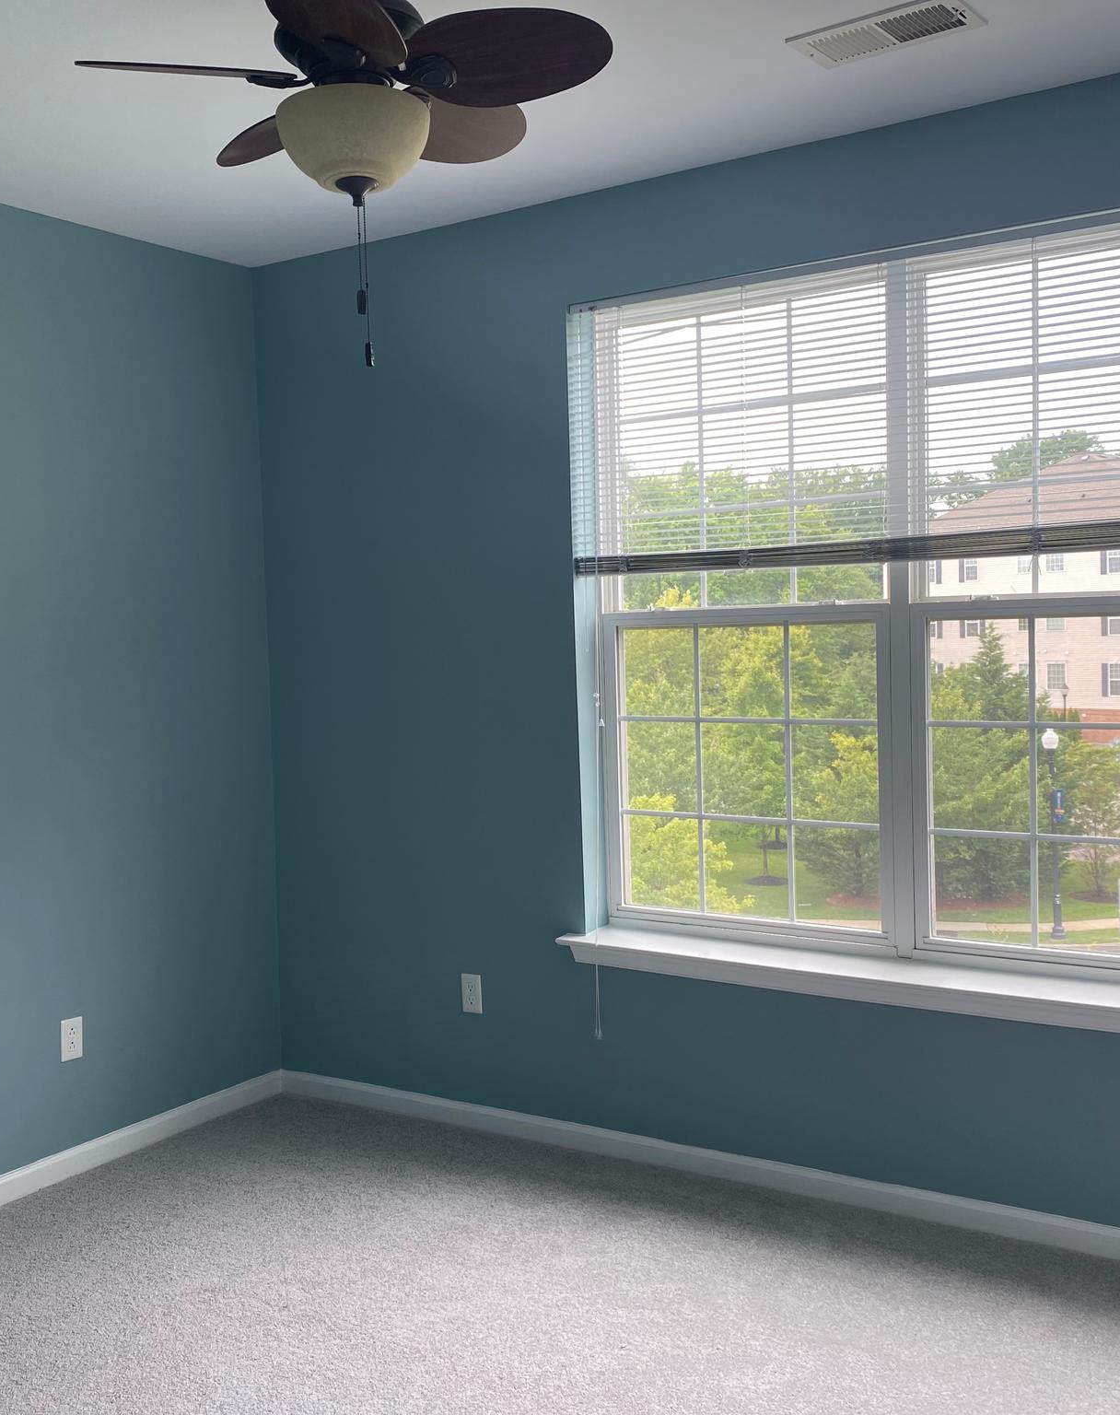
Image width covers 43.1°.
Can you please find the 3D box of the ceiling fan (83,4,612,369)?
[{"bbox_3d":[-0.359,-0.969,2.504,0.920,0.723,0.920,1,4,33],"label":"ceiling fan"}]

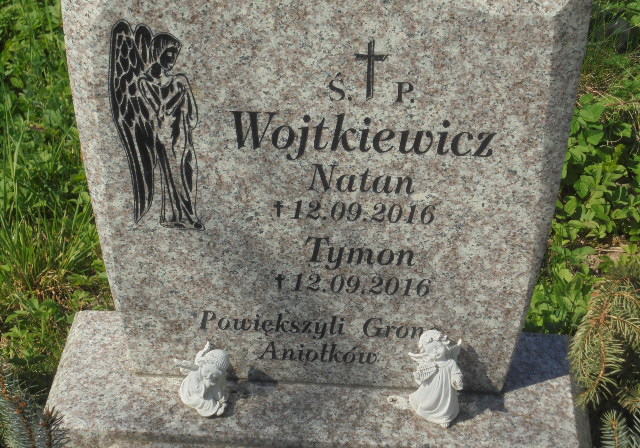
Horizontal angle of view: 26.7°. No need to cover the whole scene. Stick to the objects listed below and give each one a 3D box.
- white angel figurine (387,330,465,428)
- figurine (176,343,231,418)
[{"bbox_3d":[0.120,0.157,1.438,0.070,0.116,0.061,-14,39,-18],"label":"white angel figurine"},{"bbox_3d":[-0.126,0.164,1.456,0.051,0.082,0.055,-24,43,-28],"label":"figurine"}]

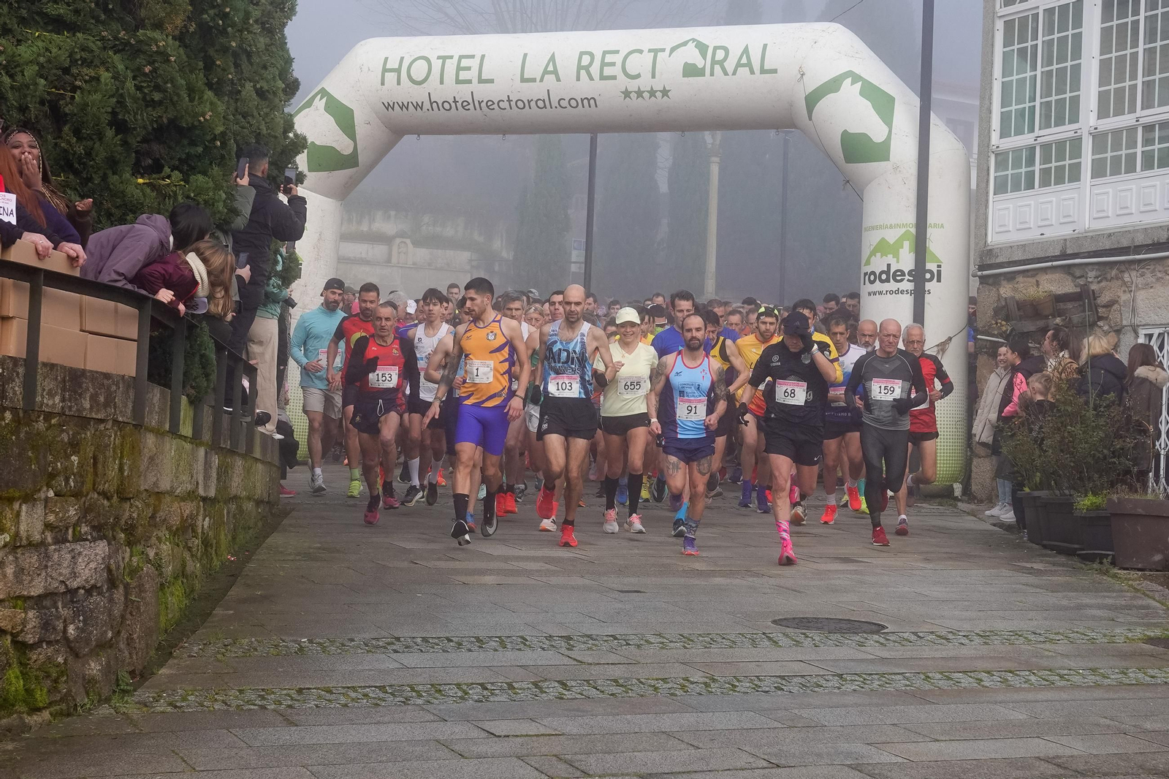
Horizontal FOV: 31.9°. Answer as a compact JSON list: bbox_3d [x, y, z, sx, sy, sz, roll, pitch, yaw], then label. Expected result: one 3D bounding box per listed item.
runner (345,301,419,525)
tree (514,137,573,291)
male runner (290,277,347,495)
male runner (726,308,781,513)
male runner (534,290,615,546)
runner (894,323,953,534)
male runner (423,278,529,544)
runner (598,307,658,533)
[{"bbox_3d":[-1.464,0.168,14.800,0.560,1.610,0.720,3,-3,-5],"label":"runner"},{"bbox_3d":[-0.872,-3.430,42.000,1.300,6.400,1.300,2,-3,0],"label":"tree"},{"bbox_3d":[-2.151,-0.030,16.750,0.550,1.770,0.620,3,-3,-16],"label":"male runner"},{"bbox_3d":[1.472,0.159,16.950,0.540,1.710,0.660,2,-3,5],"label":"male runner"},{"bbox_3d":[-0.071,0.183,13.900,0.600,1.772,0.750,2,-2,1],"label":"male runner"},{"bbox_3d":[2.593,0.300,15.800,0.550,1.640,0.720,2,-3,12],"label":"runner"},{"bbox_3d":[-0.745,0.145,13.850,0.680,1.790,0.700,2,-3,10],"label":"male runner"},{"bbox_3d":[0.320,0.229,15.100,0.470,1.670,0.560,2,-3,-3],"label":"runner"}]

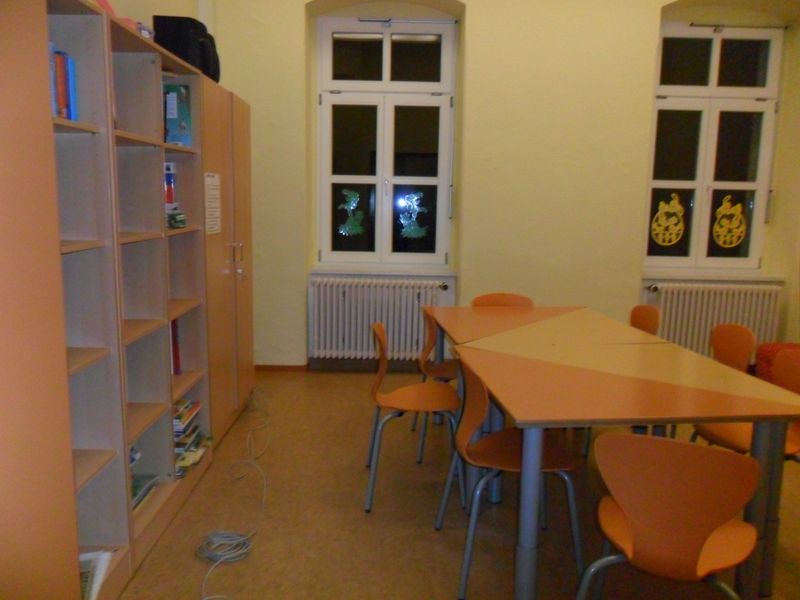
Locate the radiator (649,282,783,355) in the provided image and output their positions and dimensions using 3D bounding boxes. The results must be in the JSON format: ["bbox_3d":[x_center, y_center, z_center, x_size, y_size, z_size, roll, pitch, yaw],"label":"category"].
[{"bbox_3d":[2.453,0.204,4.905,0.959,0.634,0.150,1,9,-1],"label":"radiator"}]

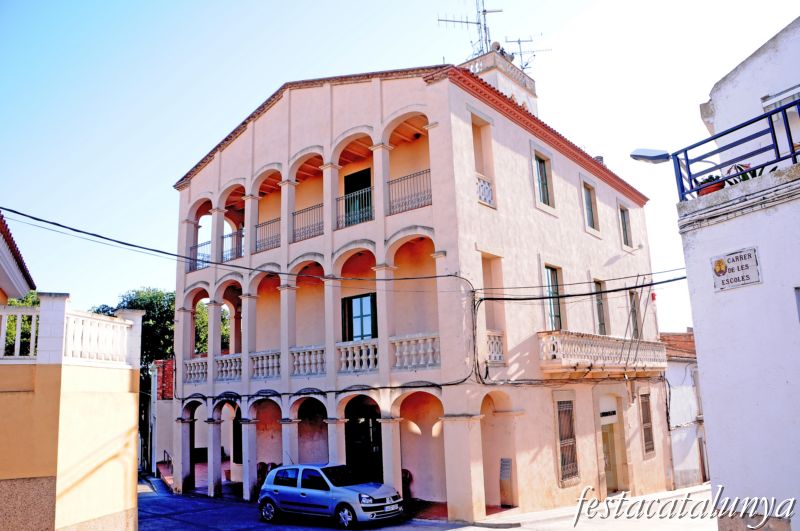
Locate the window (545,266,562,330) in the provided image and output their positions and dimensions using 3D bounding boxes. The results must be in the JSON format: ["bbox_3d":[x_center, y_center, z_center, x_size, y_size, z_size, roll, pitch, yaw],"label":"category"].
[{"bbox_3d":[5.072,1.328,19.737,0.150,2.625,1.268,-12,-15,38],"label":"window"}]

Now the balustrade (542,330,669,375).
[{"bbox_3d":[7.935,3.353,22.176,0.769,1.240,10.598,-12,-16,38],"label":"balustrade"}]

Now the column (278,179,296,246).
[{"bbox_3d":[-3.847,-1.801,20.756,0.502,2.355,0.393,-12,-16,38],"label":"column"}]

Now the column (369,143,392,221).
[{"bbox_3d":[-0.515,-2.417,17.643,0.540,2.303,0.398,-12,-15,38],"label":"column"}]

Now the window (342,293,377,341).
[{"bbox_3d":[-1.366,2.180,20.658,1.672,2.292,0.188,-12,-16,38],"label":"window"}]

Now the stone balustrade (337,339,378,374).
[{"bbox_3d":[-1.139,2.641,17.238,1.702,0.882,0.210,-12,-15,38],"label":"stone balustrade"}]

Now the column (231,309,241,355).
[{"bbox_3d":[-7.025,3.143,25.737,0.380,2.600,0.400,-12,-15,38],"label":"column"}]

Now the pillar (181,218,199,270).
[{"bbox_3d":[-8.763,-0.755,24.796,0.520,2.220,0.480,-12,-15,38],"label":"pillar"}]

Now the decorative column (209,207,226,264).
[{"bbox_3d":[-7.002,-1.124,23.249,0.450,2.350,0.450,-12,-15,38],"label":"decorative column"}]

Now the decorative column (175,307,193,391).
[{"bbox_3d":[-8.623,3.352,23.823,0.644,3.218,0.408,-12,-16,38],"label":"decorative column"}]

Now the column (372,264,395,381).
[{"bbox_3d":[-0.363,1.535,16.807,0.540,3.067,0.398,-12,-15,38],"label":"column"}]

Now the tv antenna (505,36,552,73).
[{"bbox_3d":[5.427,-8.889,25.300,1.750,1.400,0.900,-1,-12,-6],"label":"tv antenna"}]

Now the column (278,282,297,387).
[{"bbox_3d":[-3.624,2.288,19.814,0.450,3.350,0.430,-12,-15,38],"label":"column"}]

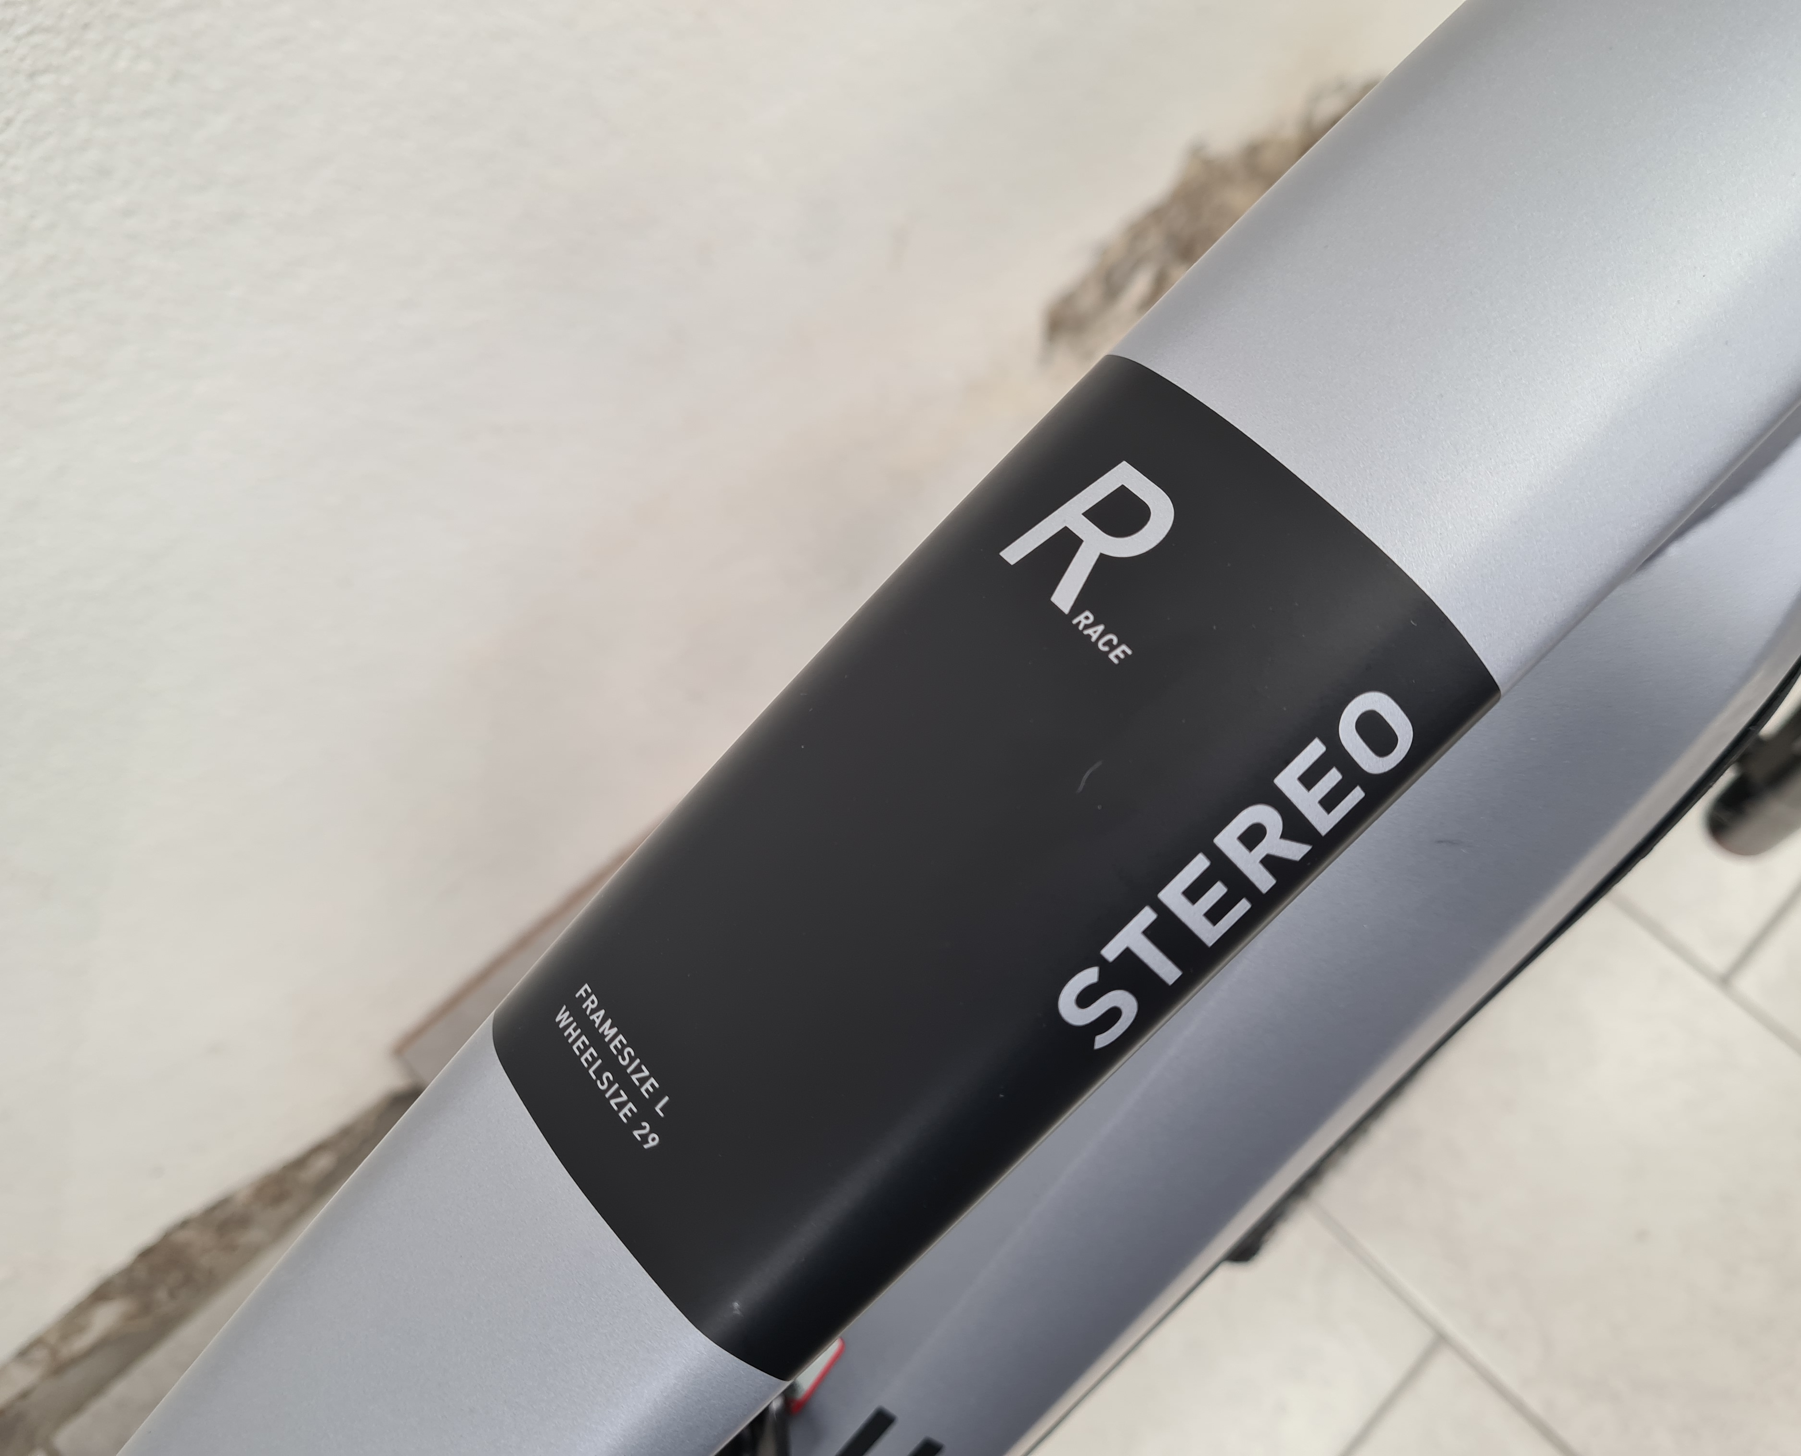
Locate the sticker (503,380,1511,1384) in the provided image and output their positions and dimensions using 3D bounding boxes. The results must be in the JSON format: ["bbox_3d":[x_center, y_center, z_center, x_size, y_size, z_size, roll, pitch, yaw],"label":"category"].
[{"bbox_3d":[0.007,0.015,0.183,0.121,0.018,0.067,-44,75,0],"label":"sticker"}]

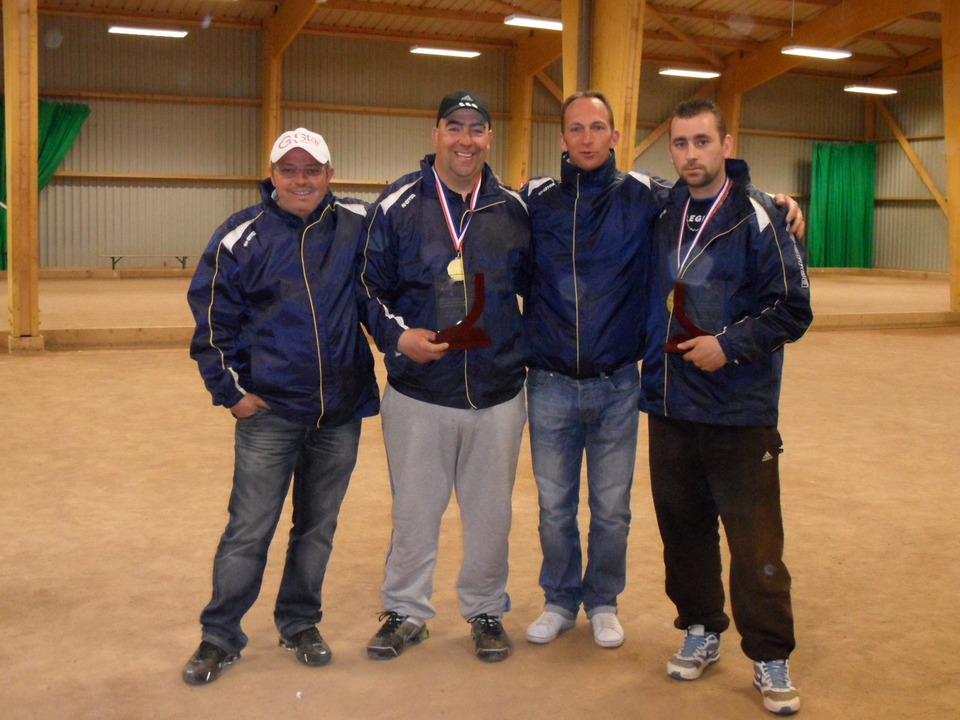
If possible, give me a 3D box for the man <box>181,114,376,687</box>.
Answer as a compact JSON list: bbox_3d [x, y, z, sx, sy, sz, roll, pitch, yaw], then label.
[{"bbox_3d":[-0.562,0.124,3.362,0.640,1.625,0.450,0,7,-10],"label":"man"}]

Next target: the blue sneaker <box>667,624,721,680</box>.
[{"bbox_3d":[0.675,0.890,3.460,0.110,0.120,0.295,4,8,22],"label":"blue sneaker"}]

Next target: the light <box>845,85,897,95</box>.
[{"bbox_3d":[9.352,-6.455,26.500,1.500,0.110,0.250,-1,8,-19],"label":"light"}]

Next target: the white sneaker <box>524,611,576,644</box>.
[{"bbox_3d":[0.248,0.859,3.719,0.105,0.105,0.285,4,8,25],"label":"white sneaker"}]

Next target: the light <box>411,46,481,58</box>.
[{"bbox_3d":[-0.725,-6.459,23.300,1.500,0.110,0.250,-1,8,-19],"label":"light"}]

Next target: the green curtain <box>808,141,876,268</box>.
[{"bbox_3d":[8.986,-3.855,27.500,1.700,3.150,0.220,0,7,-8],"label":"green curtain"}]

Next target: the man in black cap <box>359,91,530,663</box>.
[{"bbox_3d":[-0.091,0.053,3.473,0.600,1.755,0.430,1,7,-3],"label":"man in black cap"}]

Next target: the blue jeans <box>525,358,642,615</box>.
[{"bbox_3d":[0.331,0.423,3.650,0.380,0.890,0.280,1,7,2],"label":"blue jeans"}]

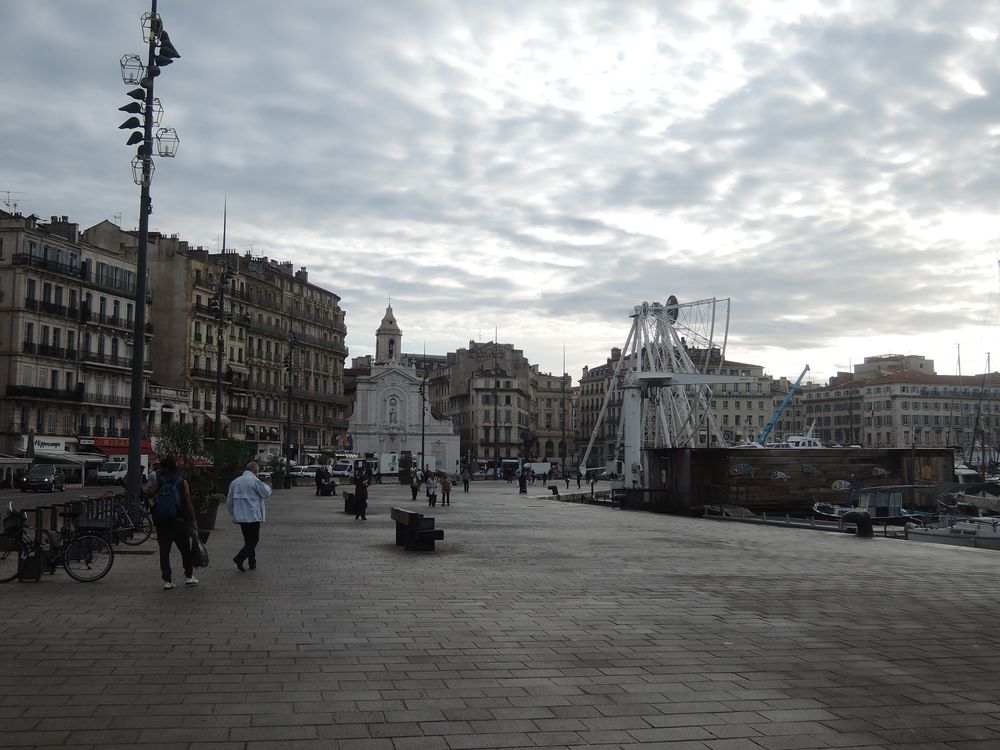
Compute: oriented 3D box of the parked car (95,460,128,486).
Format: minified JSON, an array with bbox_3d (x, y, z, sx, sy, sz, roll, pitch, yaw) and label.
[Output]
[{"bbox_3d":[-35.620,9.227,95.154,2.050,2.500,5.400,-2,-6,16],"label":"parked car"}]

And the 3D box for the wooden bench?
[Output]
[{"bbox_3d":[-1.801,3.262,21.430,0.750,0.760,3.300,2,-6,-12],"label":"wooden bench"}]

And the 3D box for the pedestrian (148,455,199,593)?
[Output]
[{"bbox_3d":[-4.456,2.005,13.822,0.600,1.780,0.470,0,-5,2],"label":"pedestrian"}]

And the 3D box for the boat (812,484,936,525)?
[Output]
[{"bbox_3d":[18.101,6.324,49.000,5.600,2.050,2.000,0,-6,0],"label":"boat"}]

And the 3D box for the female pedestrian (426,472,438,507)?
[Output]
[{"bbox_3d":[-3.266,5.542,49.080,0.550,1.630,0.420,1,-6,-5],"label":"female pedestrian"}]

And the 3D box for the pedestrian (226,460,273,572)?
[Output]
[{"bbox_3d":[-3.991,2.247,16.186,0.580,1.740,0.450,-2,-6,25],"label":"pedestrian"}]

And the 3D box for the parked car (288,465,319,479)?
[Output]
[{"bbox_3d":[-21.554,10.860,111.472,1.800,1.600,4.300,-2,-6,16],"label":"parked car"}]

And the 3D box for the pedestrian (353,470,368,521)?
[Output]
[{"bbox_3d":[-4.671,4.019,33.982,0.460,1.660,0.430,-2,-6,20],"label":"pedestrian"}]

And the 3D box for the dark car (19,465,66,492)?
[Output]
[{"bbox_3d":[-30.695,6.913,68.091,1.880,1.820,4.600,2,-6,-12],"label":"dark car"}]

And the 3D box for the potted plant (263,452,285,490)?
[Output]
[{"bbox_3d":[-19.625,8.311,87.607,1.800,3.200,1.800,0,-5,0],"label":"potted plant"}]

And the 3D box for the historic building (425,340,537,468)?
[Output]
[{"bbox_3d":[-4.287,7.806,222.273,24.000,30.000,26.000,0,-5,0],"label":"historic building"}]

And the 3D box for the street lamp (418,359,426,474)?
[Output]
[{"bbox_3d":[-9.187,4.718,119.095,0.950,16.500,0.950,0,-5,0],"label":"street lamp"}]

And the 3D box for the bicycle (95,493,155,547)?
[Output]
[{"bbox_3d":[-7.748,2.876,20.252,1.700,1.050,0.550,2,-6,-12],"label":"bicycle"}]

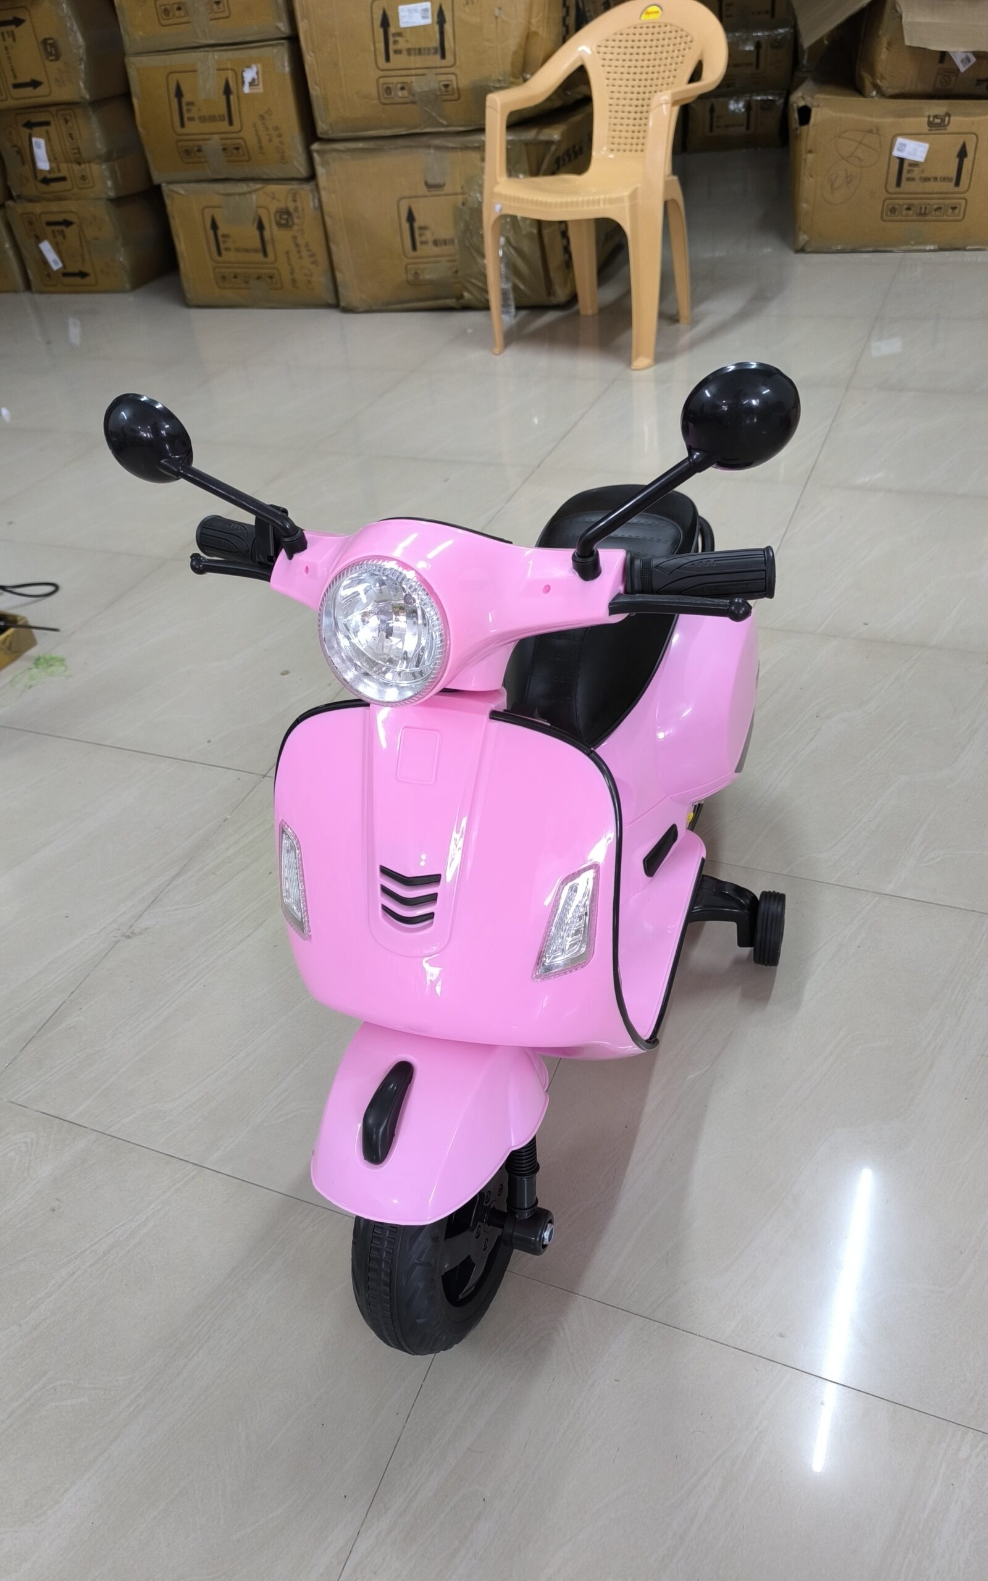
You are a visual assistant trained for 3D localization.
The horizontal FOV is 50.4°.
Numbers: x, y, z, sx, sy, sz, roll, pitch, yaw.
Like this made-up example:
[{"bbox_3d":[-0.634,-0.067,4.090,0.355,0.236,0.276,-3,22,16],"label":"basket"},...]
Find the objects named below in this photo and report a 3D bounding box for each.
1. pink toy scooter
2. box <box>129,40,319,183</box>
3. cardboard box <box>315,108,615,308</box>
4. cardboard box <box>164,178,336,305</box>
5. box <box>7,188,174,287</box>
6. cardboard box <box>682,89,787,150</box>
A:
[{"bbox_3d":[0.041,-0.076,0.999,0.500,0.775,0.945,7,41,16],"label":"pink toy scooter"},{"bbox_3d":[-0.801,-2.444,3.731,0.615,0.370,0.680,8,41,18],"label":"box"},{"bbox_3d":[-0.002,-2.171,3.830,0.825,0.500,1.050,8,41,18],"label":"cardboard box"},{"bbox_3d":[-0.756,-2.138,3.973,0.635,0.405,0.680,8,41,18],"label":"cardboard box"},{"bbox_3d":[-1.605,-2.367,4.435,0.500,0.336,0.620,8,41,18],"label":"box"},{"bbox_3d":[1.364,-3.686,5.730,0.525,0.235,0.600,8,41,18],"label":"cardboard box"}]

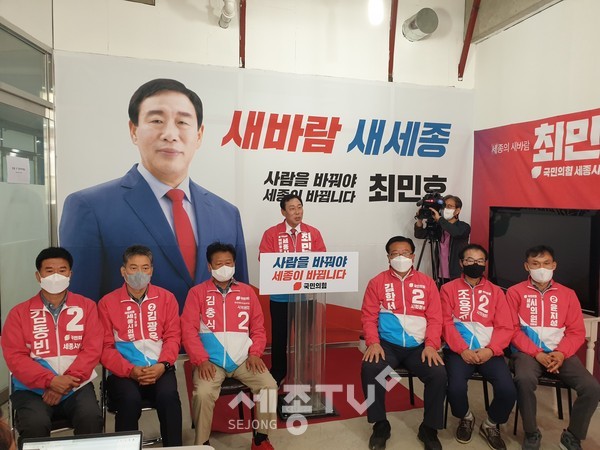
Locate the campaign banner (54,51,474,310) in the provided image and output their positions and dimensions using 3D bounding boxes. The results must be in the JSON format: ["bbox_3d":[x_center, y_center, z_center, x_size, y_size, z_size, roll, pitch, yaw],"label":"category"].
[{"bbox_3d":[-0.099,-0.125,4.682,4.340,2.800,0.050,0,4,-16],"label":"campaign banner"}]

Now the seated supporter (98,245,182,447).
[{"bbox_3d":[-0.979,0.800,2.800,0.540,1.330,0.800,-1,4,-21],"label":"seated supporter"}]

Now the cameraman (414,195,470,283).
[{"bbox_3d":[1.433,0.546,4.500,0.500,1.690,0.510,-1,4,-30],"label":"cameraman"}]

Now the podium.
[{"bbox_3d":[0.023,0.806,3.517,0.700,1.220,0.450,0,3,-12],"label":"podium"}]

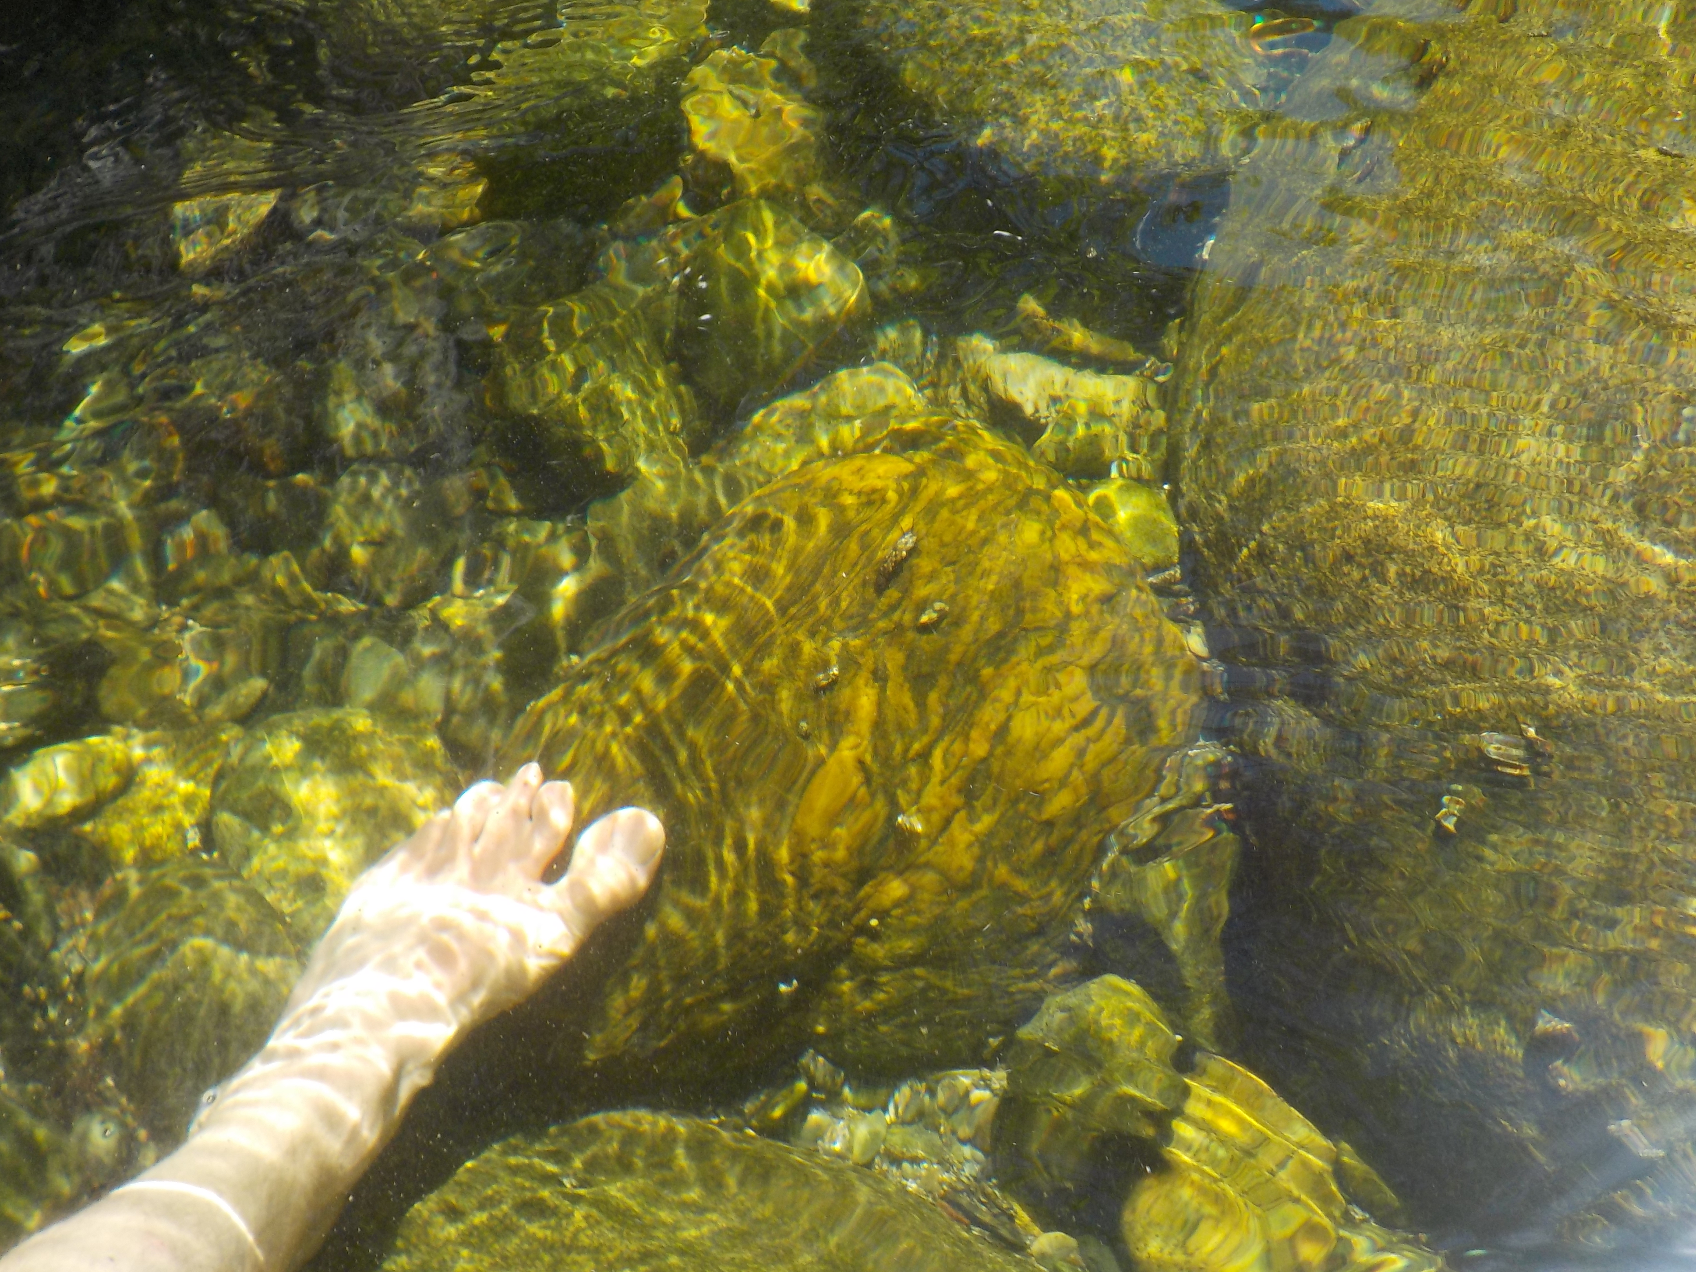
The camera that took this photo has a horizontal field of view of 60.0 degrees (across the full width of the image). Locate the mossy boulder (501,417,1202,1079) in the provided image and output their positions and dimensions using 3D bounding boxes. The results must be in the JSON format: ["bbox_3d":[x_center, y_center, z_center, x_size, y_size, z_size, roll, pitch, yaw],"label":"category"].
[{"bbox_3d":[0.010,0.063,0.815,0.310,0.260,0.410,31,57,23],"label":"mossy boulder"}]

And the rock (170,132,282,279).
[{"bbox_3d":[-0.550,-0.385,1.300,0.095,0.085,0.125,0,50,0],"label":"rock"}]

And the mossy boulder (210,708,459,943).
[{"bbox_3d":[-0.298,0.114,0.875,0.155,0.120,0.145,0,50,0],"label":"mossy boulder"}]

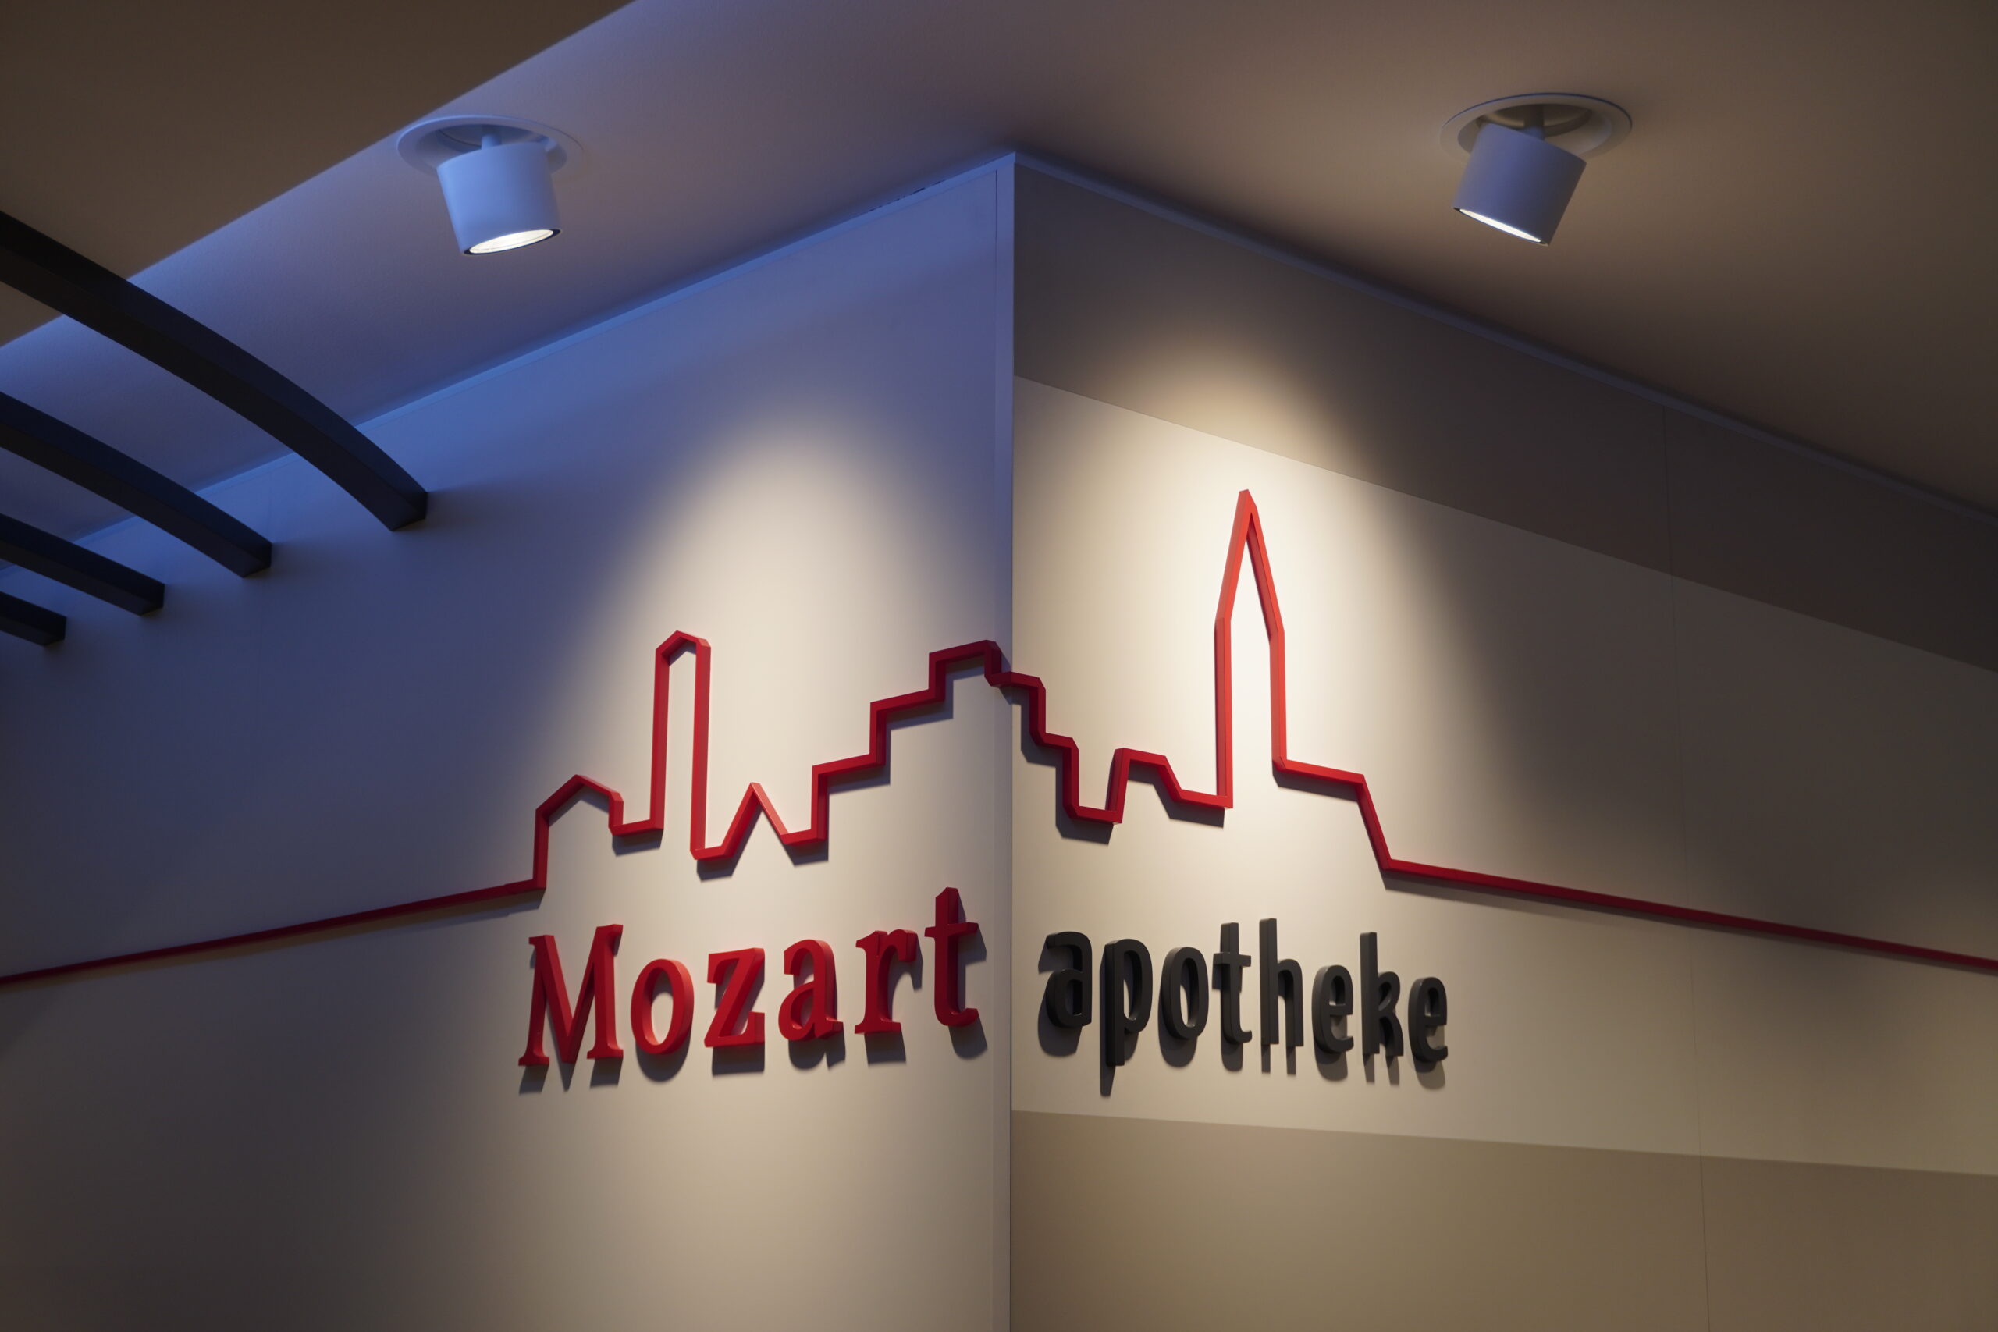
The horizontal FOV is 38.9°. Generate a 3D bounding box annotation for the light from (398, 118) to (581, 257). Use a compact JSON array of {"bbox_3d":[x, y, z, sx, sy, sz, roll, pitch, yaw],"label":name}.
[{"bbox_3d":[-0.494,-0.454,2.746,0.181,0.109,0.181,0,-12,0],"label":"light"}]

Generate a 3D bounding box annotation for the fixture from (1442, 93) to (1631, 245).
[{"bbox_3d":[0.509,-0.460,2.683,0.181,0.117,0.181,12,-17,-41],"label":"fixture"}]

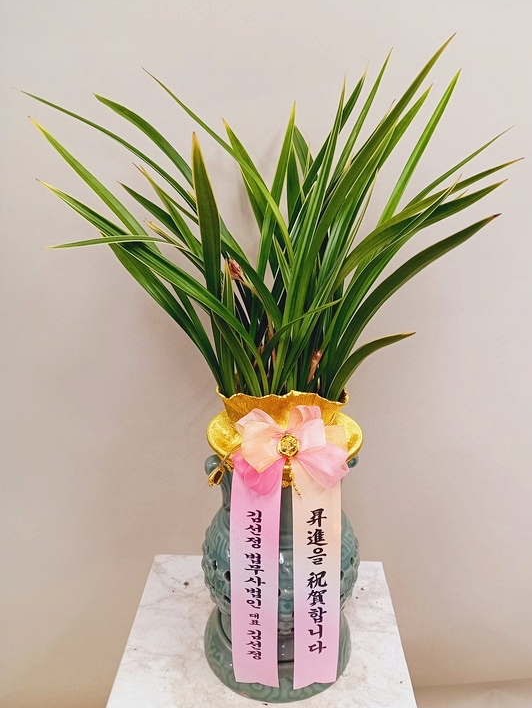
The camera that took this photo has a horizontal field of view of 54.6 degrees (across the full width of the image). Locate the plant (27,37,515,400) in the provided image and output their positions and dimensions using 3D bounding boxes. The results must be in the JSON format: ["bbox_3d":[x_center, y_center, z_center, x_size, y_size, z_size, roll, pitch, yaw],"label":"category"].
[{"bbox_3d":[0.007,-0.106,0.478,0.430,0.340,0.320,1,20,0],"label":"plant"}]

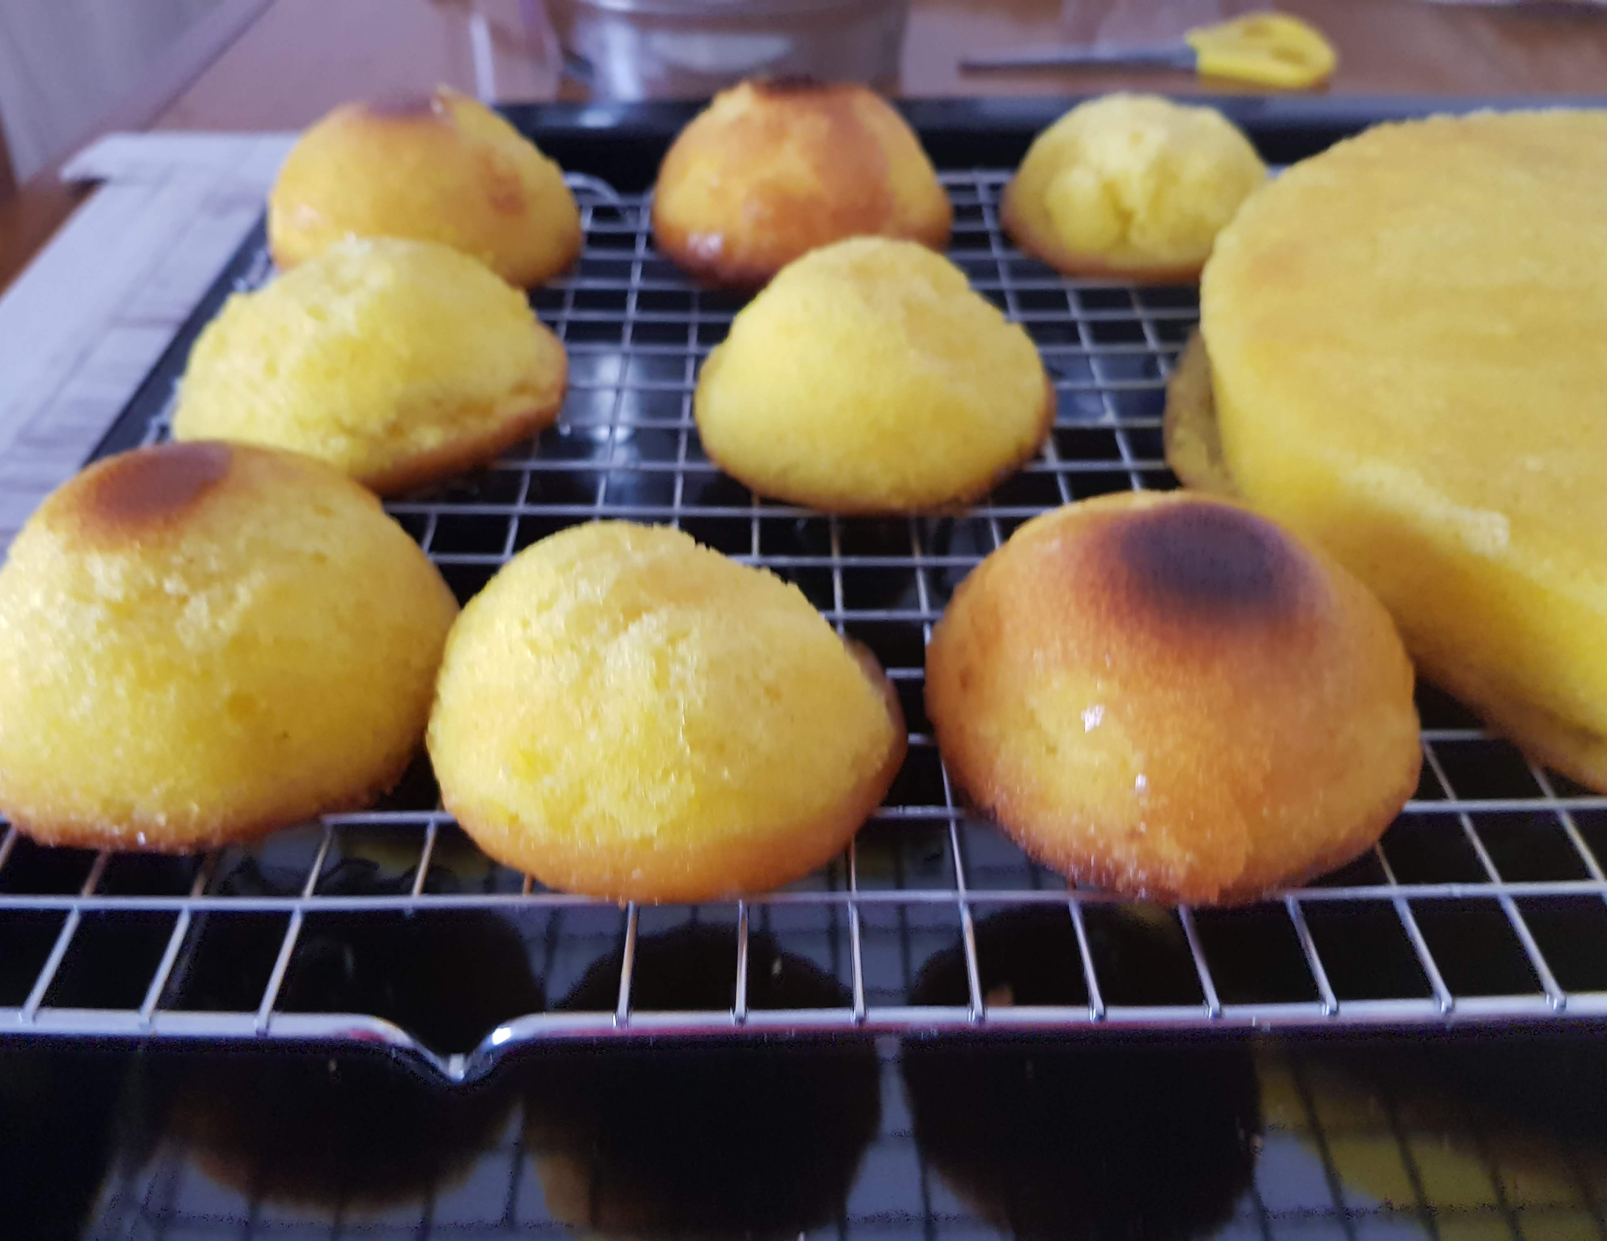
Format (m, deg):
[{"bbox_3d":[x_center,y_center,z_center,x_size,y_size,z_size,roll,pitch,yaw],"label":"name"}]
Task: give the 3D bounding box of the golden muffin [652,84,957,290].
[{"bbox_3d":[-0.001,-0.117,0.318,0.077,0.036,0.076,0,43,-1],"label":"golden muffin"}]

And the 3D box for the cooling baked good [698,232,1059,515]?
[{"bbox_3d":[0.014,-0.056,0.249,0.074,0.038,0.073,0,43,-1],"label":"cooling baked good"}]

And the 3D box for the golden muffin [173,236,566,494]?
[{"bbox_3d":[-0.090,-0.059,0.256,0.078,0.034,0.075,0,43,-1],"label":"golden muffin"}]

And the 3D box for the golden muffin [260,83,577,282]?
[{"bbox_3d":[-0.098,-0.116,0.317,0.078,0.034,0.076,0,43,-1],"label":"golden muffin"}]

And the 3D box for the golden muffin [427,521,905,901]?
[{"bbox_3d":[-0.021,0.006,0.185,0.073,0.034,0.067,0,43,-1],"label":"golden muffin"}]

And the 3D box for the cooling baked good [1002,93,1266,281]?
[{"bbox_3d":[0.087,-0.116,0.319,0.068,0.033,0.068,0,43,-1],"label":"cooling baked good"}]

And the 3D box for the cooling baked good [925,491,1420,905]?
[{"bbox_3d":[0.056,0.003,0.186,0.074,0.037,0.073,0,43,-1],"label":"cooling baked good"}]

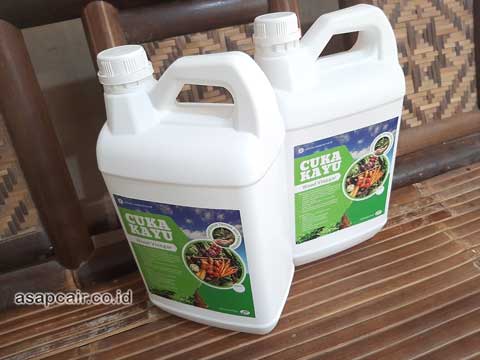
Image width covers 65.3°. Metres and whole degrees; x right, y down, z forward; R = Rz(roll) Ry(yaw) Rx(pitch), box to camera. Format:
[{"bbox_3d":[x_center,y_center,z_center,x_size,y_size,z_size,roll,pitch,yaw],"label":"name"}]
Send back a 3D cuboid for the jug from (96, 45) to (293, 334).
[{"bbox_3d":[-0.041,0.013,0.436,0.180,0.323,0.133,5,35,20],"label":"jug"}]

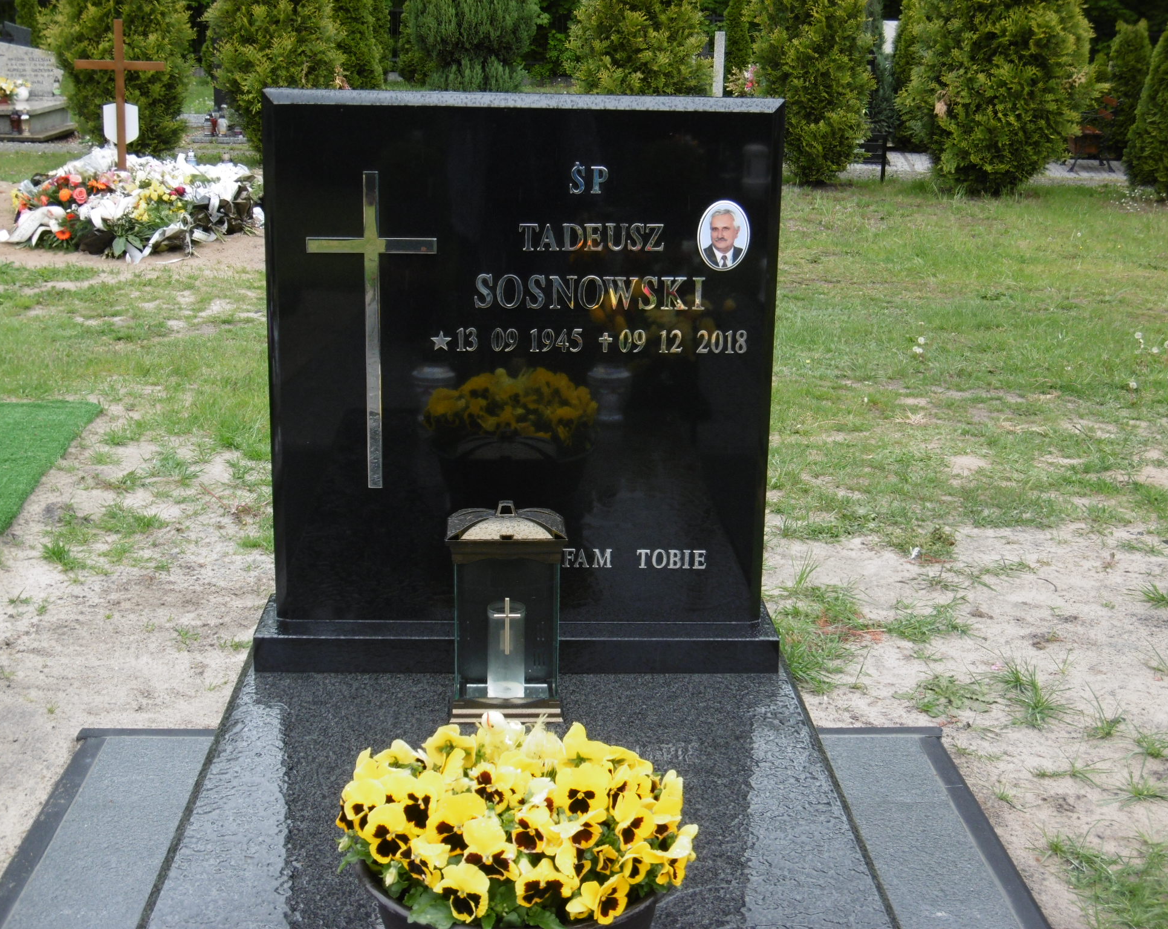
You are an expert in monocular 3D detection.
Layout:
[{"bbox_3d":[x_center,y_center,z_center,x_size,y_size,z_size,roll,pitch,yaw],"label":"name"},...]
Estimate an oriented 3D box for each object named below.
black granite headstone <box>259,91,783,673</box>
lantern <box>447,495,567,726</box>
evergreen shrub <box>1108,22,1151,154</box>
[{"bbox_3d":[-0.099,-0.127,2.850,0.820,0.885,0.209,0,14,-3],"label":"black granite headstone"},{"bbox_3d":[-0.114,0.205,2.704,0.172,0.312,0.167,0,14,-4],"label":"lantern"},{"bbox_3d":[5.828,-3.991,19.400,0.550,1.470,0.550,1,14,-3],"label":"evergreen shrub"}]

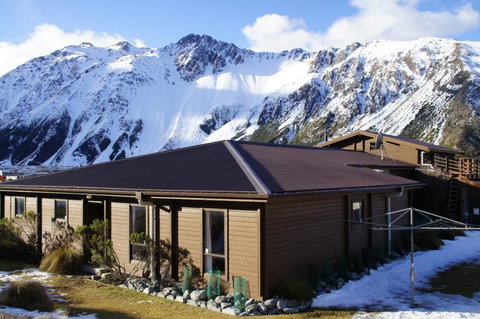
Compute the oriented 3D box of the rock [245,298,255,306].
[{"bbox_3d":[0.234,3.529,11.836,0.247,0.174,0.197,0,-2,0],"label":"rock"}]

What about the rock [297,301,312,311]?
[{"bbox_3d":[1.607,3.639,11.950,0.374,0.242,0.300,0,-1,0],"label":"rock"}]

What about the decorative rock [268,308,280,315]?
[{"bbox_3d":[0.831,3.661,11.550,0.289,0.150,0.240,0,-1,0],"label":"decorative rock"}]

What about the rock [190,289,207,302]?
[{"bbox_3d":[-1.081,3.545,12.504,0.411,0.331,0.329,0,-2,0],"label":"rock"}]

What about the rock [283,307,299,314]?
[{"bbox_3d":[1.209,3.616,11.484,0.378,0.161,0.227,0,-2,0],"label":"rock"}]

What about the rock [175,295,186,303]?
[{"bbox_3d":[-1.564,3.659,12.600,0.289,0.191,0.240,0,-1,0],"label":"rock"}]

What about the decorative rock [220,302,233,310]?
[{"bbox_3d":[-0.327,3.633,11.850,0.284,0.192,0.250,0,-1,0],"label":"decorative rock"}]

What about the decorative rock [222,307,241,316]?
[{"bbox_3d":[-0.204,3.620,11.426,0.451,0.173,0.280,-2,-3,42],"label":"decorative rock"}]

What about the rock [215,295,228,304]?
[{"bbox_3d":[-0.473,3.583,12.250,0.332,0.235,0.270,0,-1,0],"label":"rock"}]

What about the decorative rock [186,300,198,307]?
[{"bbox_3d":[-1.218,3.691,12.293,0.324,0.130,0.211,-2,-3,42],"label":"decorative rock"}]

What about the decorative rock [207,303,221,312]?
[{"bbox_3d":[-0.649,3.622,11.737,0.348,0.199,0.244,-2,-3,42],"label":"decorative rock"}]

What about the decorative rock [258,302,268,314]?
[{"bbox_3d":[0.575,3.599,11.600,0.230,0.270,0.230,0,-1,0],"label":"decorative rock"}]

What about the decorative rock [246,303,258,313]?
[{"bbox_3d":[0.300,3.560,11.535,0.288,0.213,0.231,0,-2,0],"label":"decorative rock"}]

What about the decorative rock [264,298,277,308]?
[{"bbox_3d":[0.754,3.595,11.950,0.287,0.230,0.240,0,-1,0],"label":"decorative rock"}]

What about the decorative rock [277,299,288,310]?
[{"bbox_3d":[1.039,3.544,11.722,0.310,0.264,0.259,0,-2,0],"label":"decorative rock"}]

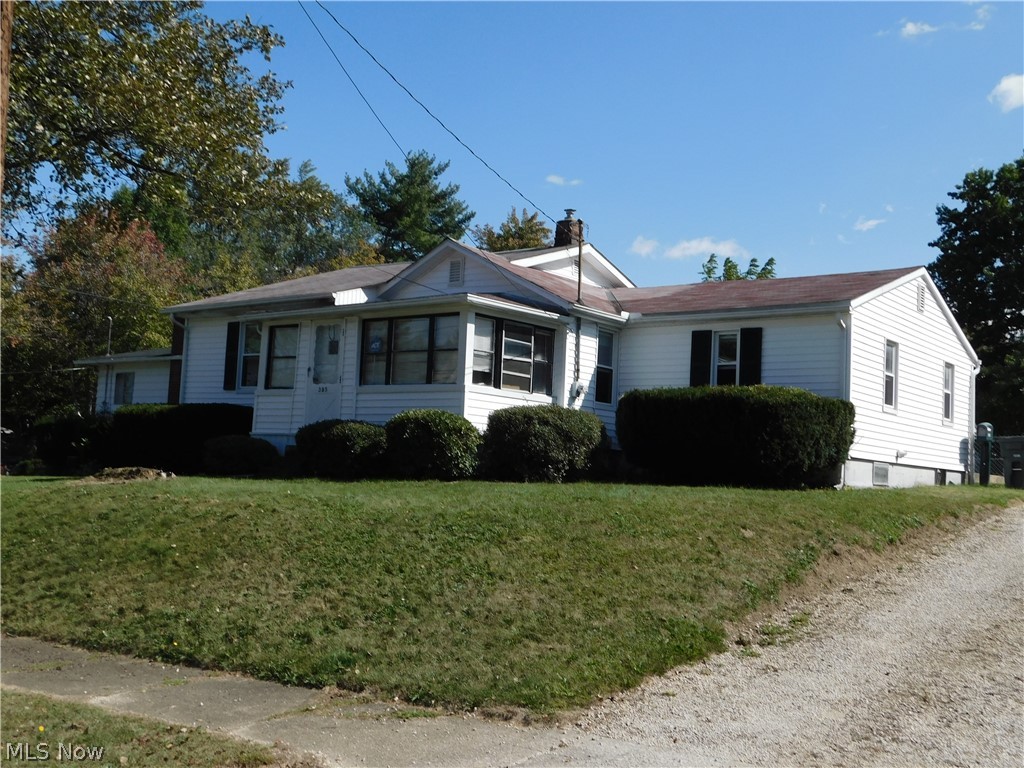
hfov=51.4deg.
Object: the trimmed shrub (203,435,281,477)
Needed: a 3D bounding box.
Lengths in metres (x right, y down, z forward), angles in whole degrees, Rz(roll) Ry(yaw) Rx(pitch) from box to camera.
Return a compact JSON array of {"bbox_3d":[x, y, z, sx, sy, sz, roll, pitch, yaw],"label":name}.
[{"bbox_3d":[-5.003,1.332,19.694,1.300,0.787,1.250,-1,-7,38],"label":"trimmed shrub"}]

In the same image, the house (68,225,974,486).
[{"bbox_3d":[-0.841,-0.520,25.541,19.900,5.750,13.000,-1,-7,38],"label":"house"}]

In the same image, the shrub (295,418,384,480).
[{"bbox_3d":[-2.890,1.104,17.942,1.500,1.034,1.400,3,-5,0],"label":"shrub"}]

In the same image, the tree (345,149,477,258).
[{"bbox_3d":[-5.118,-3.411,49.317,7.800,15.182,7.800,-1,-7,38],"label":"tree"}]

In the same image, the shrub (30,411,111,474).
[{"bbox_3d":[-10.848,1.450,26.166,1.750,1.581,1.600,-1,-7,38],"label":"shrub"}]

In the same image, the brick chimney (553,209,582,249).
[{"bbox_3d":[1.311,-3.640,25.083,0.480,0.989,0.470,-1,-7,38],"label":"brick chimney"}]

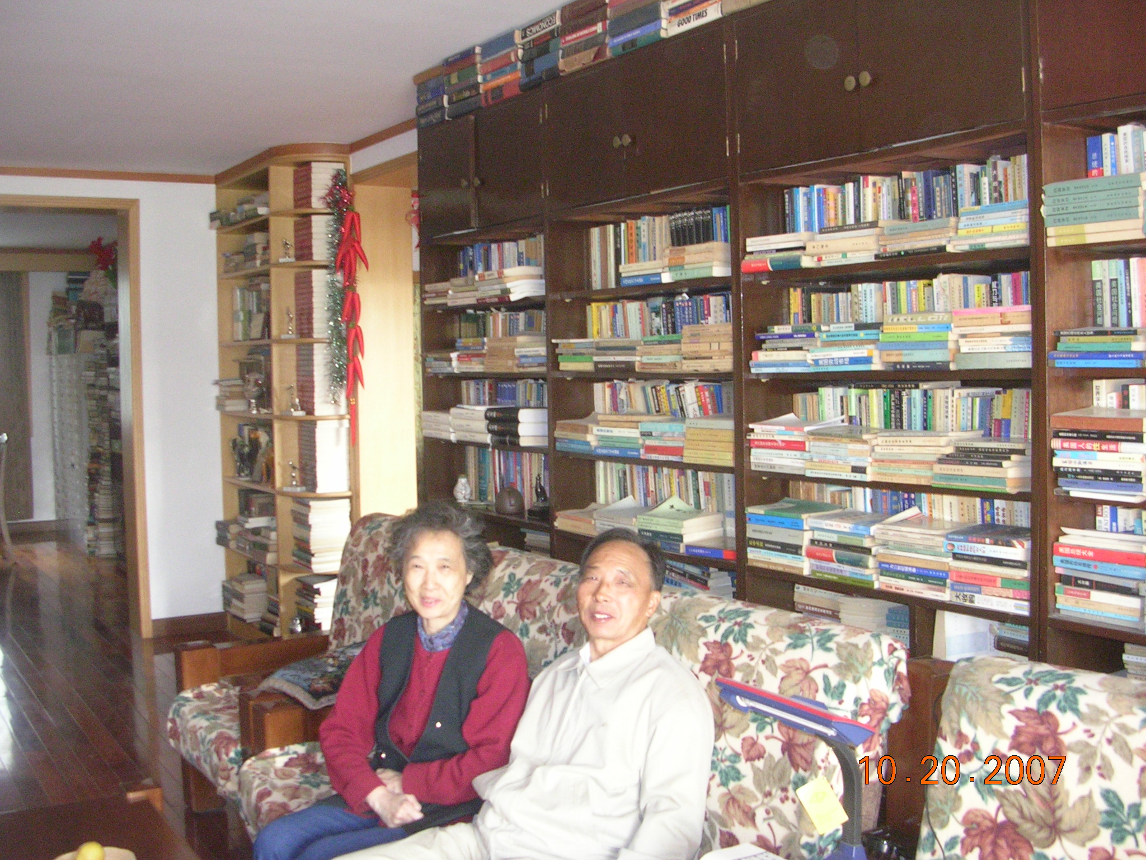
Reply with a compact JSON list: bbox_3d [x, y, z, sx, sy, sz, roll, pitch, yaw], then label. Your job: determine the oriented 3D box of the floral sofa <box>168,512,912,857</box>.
[{"bbox_3d":[-0.334,0.829,3.256,0.920,0.940,2.620,-4,4,-35],"label":"floral sofa"}]

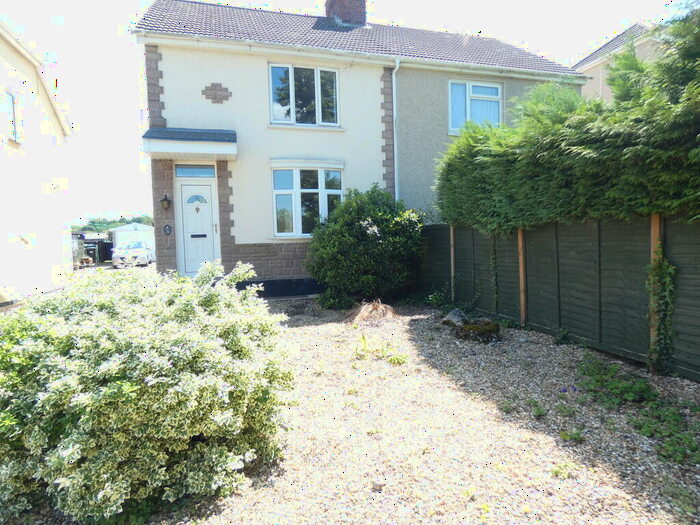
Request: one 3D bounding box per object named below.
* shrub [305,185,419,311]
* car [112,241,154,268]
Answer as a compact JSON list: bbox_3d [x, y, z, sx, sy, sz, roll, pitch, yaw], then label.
[{"bbox_3d":[0.308,-0.429,8.600,2.400,2.450,2.100,-2,3,-15],"label":"shrub"},{"bbox_3d":[-12.143,-0.495,23.000,1.720,1.480,4.000,-2,3,-18],"label":"car"}]

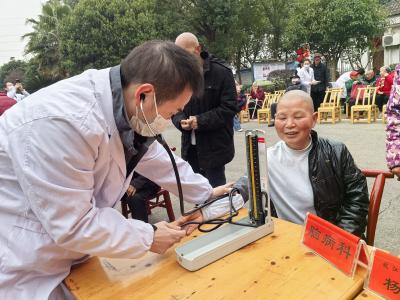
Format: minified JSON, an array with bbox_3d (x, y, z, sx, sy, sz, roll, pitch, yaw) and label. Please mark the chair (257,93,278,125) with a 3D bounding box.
[{"bbox_3d":[1.931,-1.154,8.917,0.410,0.800,0.400,-16,15,-39],"label":"chair"}]

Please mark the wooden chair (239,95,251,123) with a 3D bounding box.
[{"bbox_3d":[1.337,-1.270,9.829,0.410,0.800,0.400,-13,13,-26],"label":"wooden chair"}]

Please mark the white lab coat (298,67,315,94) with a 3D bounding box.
[{"bbox_3d":[2.819,-1.682,8.164,0.470,0.880,0.380,-7,12,0],"label":"white lab coat"}]

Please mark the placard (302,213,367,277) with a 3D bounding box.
[{"bbox_3d":[0.384,0.262,0.905,0.068,0.098,0.205,-11,12,-18],"label":"placard"}]

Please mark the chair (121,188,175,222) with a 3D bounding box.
[{"bbox_3d":[-0.569,0.377,2.920,0.490,0.800,0.500,-13,13,-30],"label":"chair"}]

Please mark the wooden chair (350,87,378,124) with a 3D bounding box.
[{"bbox_3d":[3.802,-1.031,7.222,0.410,0.800,0.400,-17,15,-40],"label":"wooden chair"}]

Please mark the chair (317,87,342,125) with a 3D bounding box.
[{"bbox_3d":[3.244,-1.079,7.781,0.410,0.800,0.400,-17,15,-40],"label":"chair"}]

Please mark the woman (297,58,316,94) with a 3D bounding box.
[{"bbox_3d":[2.837,-1.526,8.196,0.480,1.600,0.400,-7,12,0],"label":"woman"}]

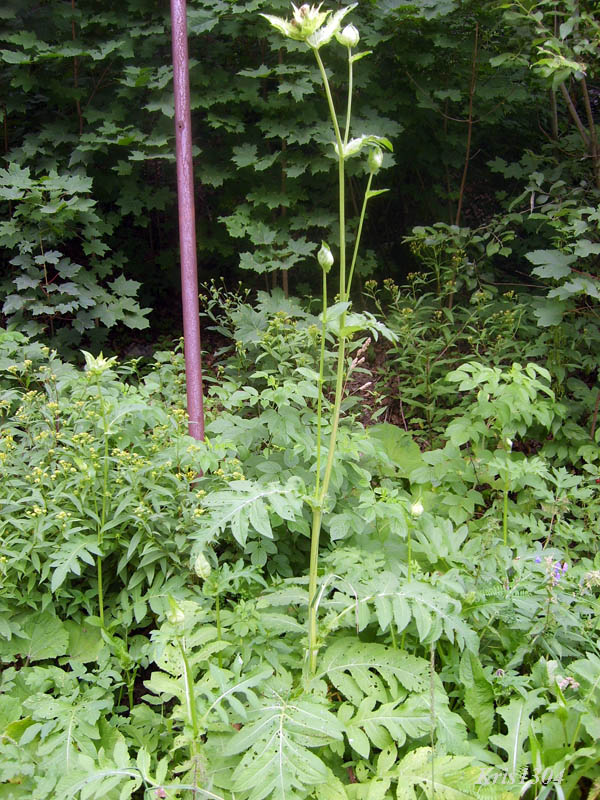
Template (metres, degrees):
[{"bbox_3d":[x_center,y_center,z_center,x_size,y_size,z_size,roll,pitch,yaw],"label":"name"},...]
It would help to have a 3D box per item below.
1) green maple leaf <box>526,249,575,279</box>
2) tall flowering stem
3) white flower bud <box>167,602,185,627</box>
[{"bbox_3d":[0.774,-0.422,2.500,0.143,0.082,0.090,0,11,0],"label":"green maple leaf"},{"bbox_3d":[0.051,-0.075,1.700,0.235,1.413,0.240,0,11,0],"label":"tall flowering stem"},{"bbox_3d":[-0.212,0.364,1.380,0.028,0.048,0.030,0,11,0],"label":"white flower bud"}]

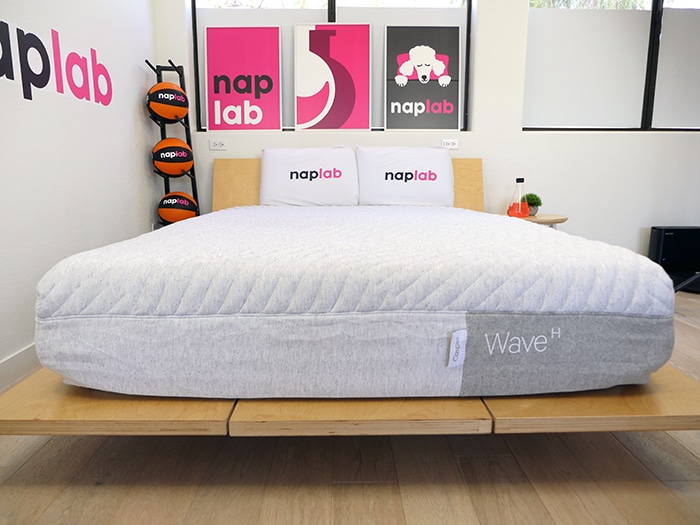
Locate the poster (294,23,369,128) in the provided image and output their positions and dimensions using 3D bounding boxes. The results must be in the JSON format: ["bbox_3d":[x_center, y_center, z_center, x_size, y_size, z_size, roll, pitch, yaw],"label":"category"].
[{"bbox_3d":[-0.114,-1.220,3.215,0.507,0.690,0.025,0,5,-1],"label":"poster"}]

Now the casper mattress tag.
[{"bbox_3d":[0.246,0.197,1.101,0.034,0.087,0.006,-2,10,-13],"label":"casper mattress tag"}]

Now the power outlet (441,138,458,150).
[{"bbox_3d":[0.670,-0.785,3.241,0.115,0.070,0.008,0,10,-1],"label":"power outlet"}]

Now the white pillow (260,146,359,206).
[{"bbox_3d":[-0.253,-0.530,2.979,0.590,0.390,0.150,0,-8,-1],"label":"white pillow"}]

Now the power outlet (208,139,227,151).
[{"bbox_3d":[-0.871,-0.775,3.217,0.115,0.070,0.008,0,10,-1],"label":"power outlet"}]

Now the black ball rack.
[{"bbox_3d":[-1.092,-0.491,3.094,0.280,1.450,0.320,0,10,-1],"label":"black ball rack"}]

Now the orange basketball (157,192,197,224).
[{"bbox_3d":[-1.097,-0.327,3.102,0.240,0.240,0.240,0,10,-1],"label":"orange basketball"}]

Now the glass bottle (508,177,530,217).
[{"bbox_3d":[1.031,-0.392,2.944,0.136,0.237,0.136,0,10,-1],"label":"glass bottle"}]

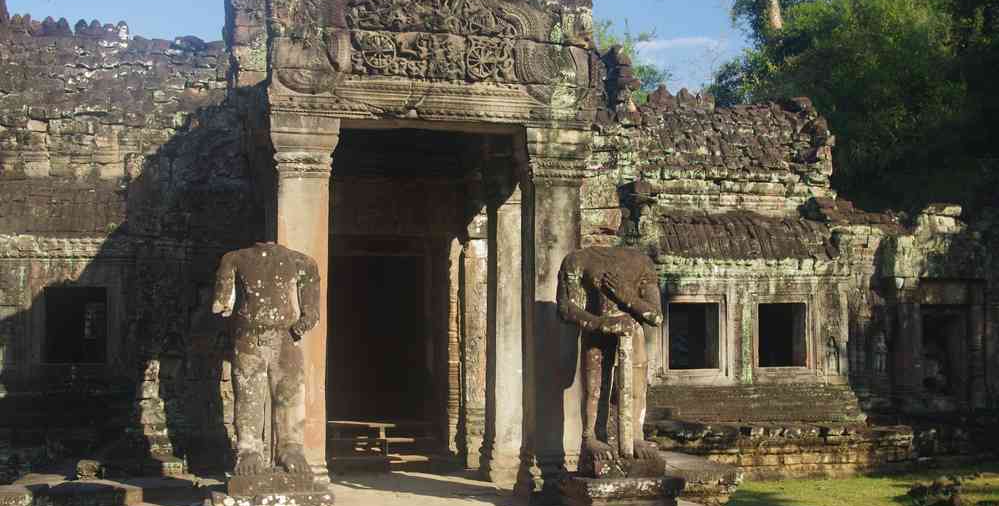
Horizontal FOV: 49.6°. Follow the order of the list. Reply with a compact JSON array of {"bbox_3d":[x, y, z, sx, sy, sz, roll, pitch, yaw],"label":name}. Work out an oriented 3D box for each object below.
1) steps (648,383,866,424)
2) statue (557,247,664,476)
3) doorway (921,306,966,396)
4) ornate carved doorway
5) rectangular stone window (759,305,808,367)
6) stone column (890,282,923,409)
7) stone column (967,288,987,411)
[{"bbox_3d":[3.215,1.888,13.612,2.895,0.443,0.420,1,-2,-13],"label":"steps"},{"bbox_3d":[0.976,0.940,9.596,0.840,1.920,0.520,2,-6,-14],"label":"statue"},{"bbox_3d":[6.565,1.459,16.214,0.782,1.302,0.280,2,-6,-14],"label":"doorway"},{"bbox_3d":[-0.667,0.456,9.021,1.620,2.900,0.800,1,-2,-13],"label":"ornate carved doorway"},{"bbox_3d":[4.019,1.190,15.595,0.755,0.927,0.250,2,-6,-14],"label":"rectangular stone window"},{"bbox_3d":[5.987,1.406,15.983,0.382,1.866,0.300,2,-6,-14],"label":"stone column"},{"bbox_3d":[6.586,1.307,15.072,0.260,1.678,0.260,1,-2,-13],"label":"stone column"}]

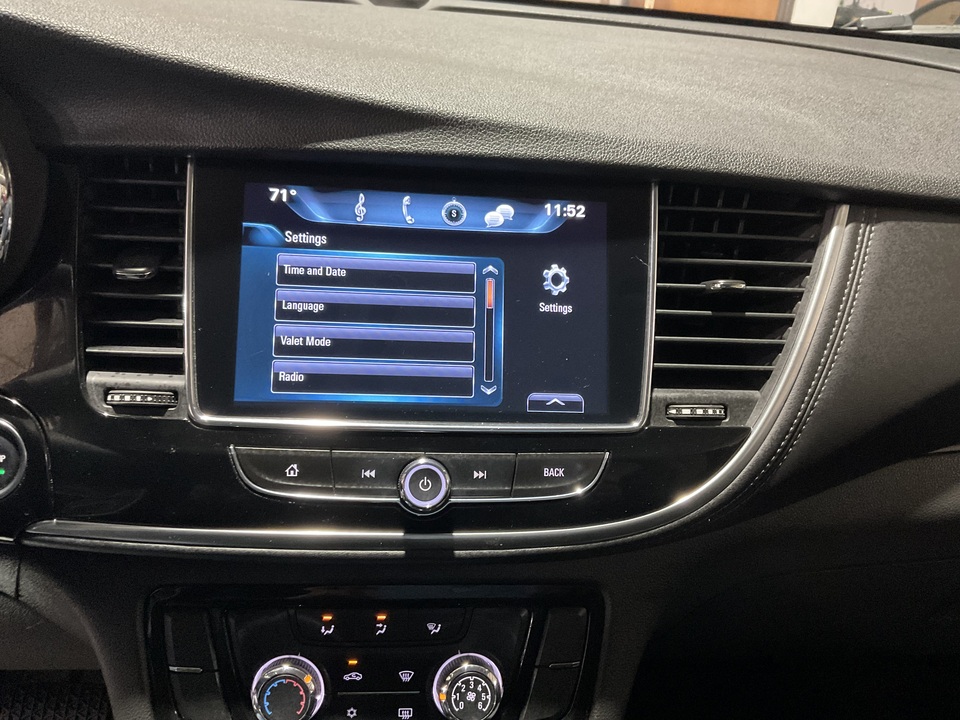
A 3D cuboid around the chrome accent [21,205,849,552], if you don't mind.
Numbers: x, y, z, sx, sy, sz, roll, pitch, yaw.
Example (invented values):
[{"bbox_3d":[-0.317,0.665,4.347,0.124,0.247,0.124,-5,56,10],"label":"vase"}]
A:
[{"bbox_3d":[-0.004,0.001,0.379,0.386,0.178,0.040,2,-8,-6],"label":"chrome accent"}]

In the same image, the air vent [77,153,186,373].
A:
[{"bbox_3d":[-0.160,-0.043,0.374,0.054,0.106,0.030,2,-8,-6],"label":"air vent"}]

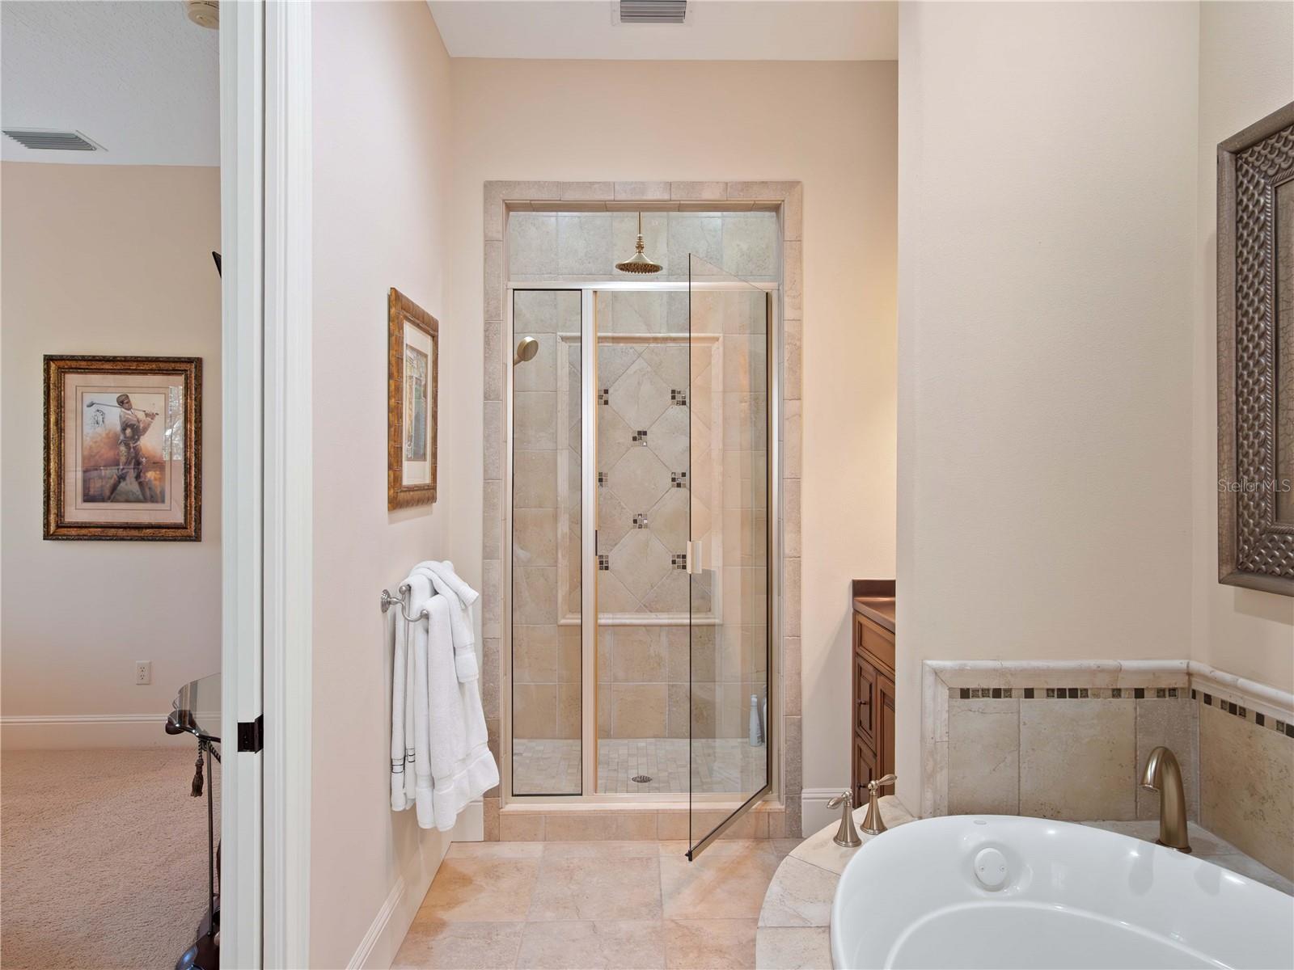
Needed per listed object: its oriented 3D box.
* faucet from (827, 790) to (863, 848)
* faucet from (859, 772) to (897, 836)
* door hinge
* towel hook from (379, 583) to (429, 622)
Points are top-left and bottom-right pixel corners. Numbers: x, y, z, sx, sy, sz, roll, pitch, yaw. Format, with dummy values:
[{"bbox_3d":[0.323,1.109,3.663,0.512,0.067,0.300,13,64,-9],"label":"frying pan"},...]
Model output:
[{"bbox_3d":[0.461,0.792,1.769,0.120,0.122,0.067,0,1,-42],"label":"faucet"},{"bbox_3d":[0.583,0.790,1.863,0.120,0.122,0.067,0,1,-37],"label":"faucet"},{"bbox_3d":[-0.752,0.472,1.415,0.033,0.065,0.033,0,1,-1],"label":"door hinge"},{"bbox_3d":[-0.690,0.338,2.140,0.125,0.105,0.067,0,1,-1],"label":"towel hook"}]

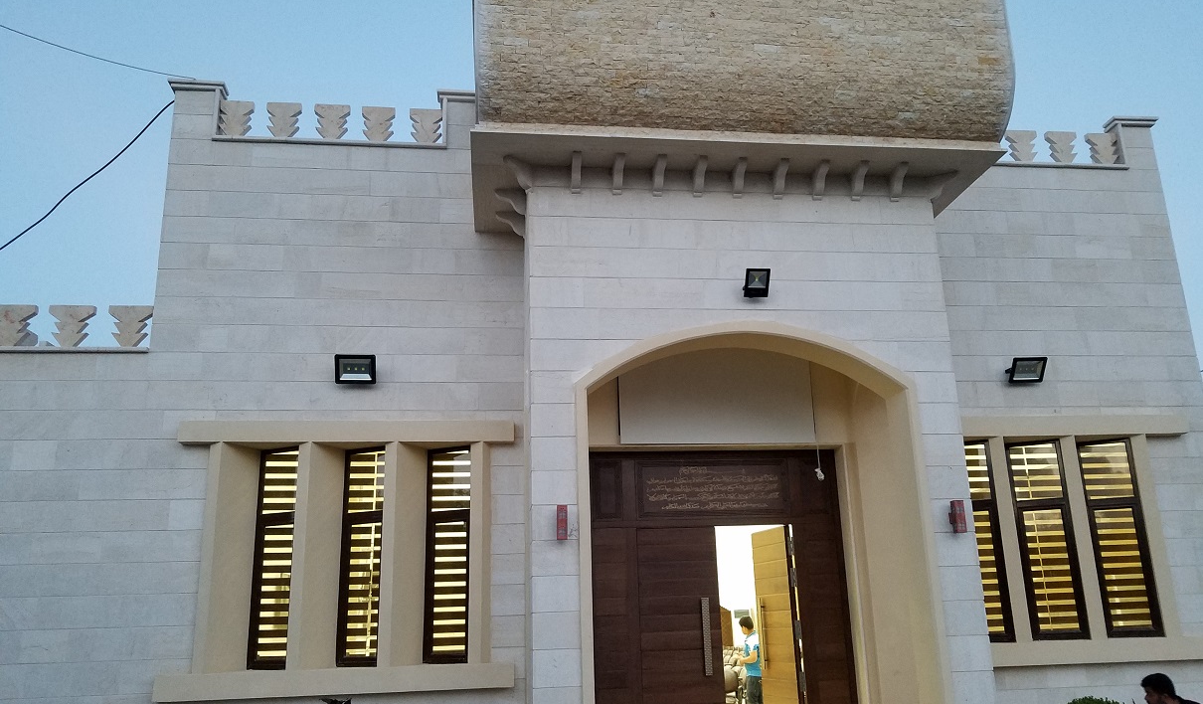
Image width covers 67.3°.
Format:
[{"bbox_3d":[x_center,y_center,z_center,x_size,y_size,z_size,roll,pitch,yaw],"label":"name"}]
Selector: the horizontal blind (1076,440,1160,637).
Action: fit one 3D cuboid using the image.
[{"bbox_3d":[5.753,2.054,10.027,0.580,2.130,0.120,-9,-16,26],"label":"horizontal blind"}]

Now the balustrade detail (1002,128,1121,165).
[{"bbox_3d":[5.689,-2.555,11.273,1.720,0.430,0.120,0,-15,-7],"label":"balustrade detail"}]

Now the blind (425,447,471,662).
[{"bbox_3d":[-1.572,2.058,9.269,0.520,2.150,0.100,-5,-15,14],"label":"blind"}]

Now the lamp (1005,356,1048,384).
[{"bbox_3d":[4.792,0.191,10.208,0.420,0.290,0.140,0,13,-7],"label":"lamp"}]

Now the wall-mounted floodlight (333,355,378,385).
[{"bbox_3d":[-2.528,0.184,9.284,0.420,0.300,0.140,0,4,-7],"label":"wall-mounted floodlight"}]

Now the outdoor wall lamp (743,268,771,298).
[{"bbox_3d":[1.456,-0.642,8.458,0.225,0.265,0.120,0,10,-7],"label":"outdoor wall lamp"}]

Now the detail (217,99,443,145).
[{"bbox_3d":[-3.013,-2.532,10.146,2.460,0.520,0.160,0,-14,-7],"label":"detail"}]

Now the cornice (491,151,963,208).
[{"bbox_3d":[1.302,-1.670,8.723,4.536,0.260,0.460,0,-15,-7],"label":"cornice"}]

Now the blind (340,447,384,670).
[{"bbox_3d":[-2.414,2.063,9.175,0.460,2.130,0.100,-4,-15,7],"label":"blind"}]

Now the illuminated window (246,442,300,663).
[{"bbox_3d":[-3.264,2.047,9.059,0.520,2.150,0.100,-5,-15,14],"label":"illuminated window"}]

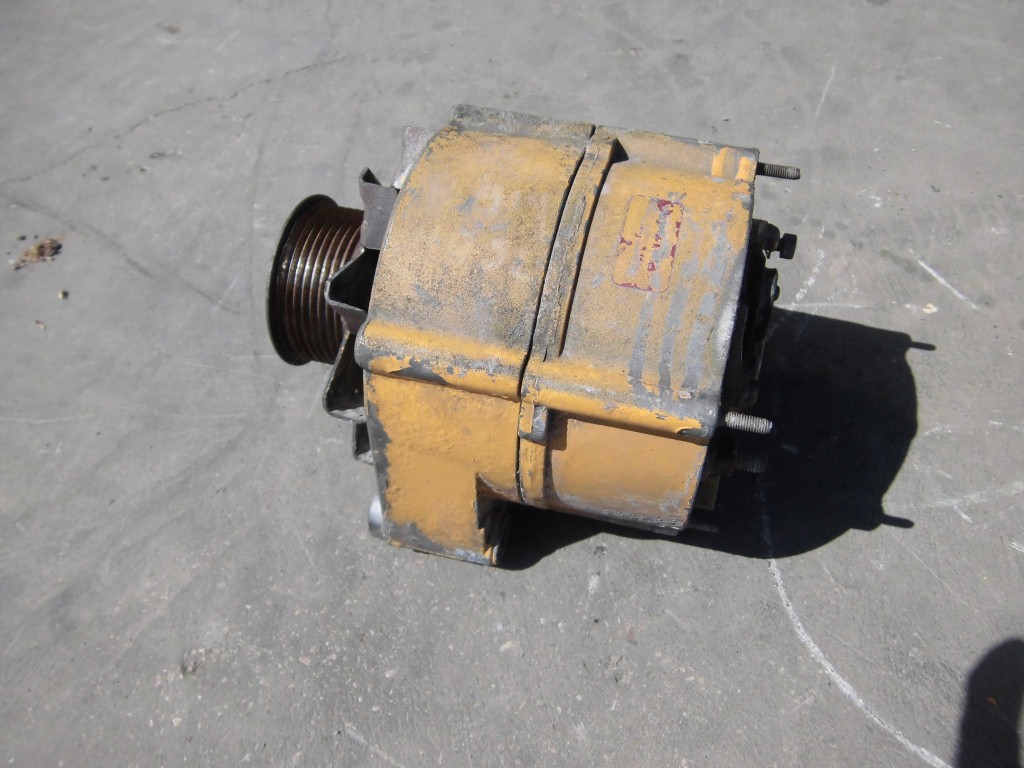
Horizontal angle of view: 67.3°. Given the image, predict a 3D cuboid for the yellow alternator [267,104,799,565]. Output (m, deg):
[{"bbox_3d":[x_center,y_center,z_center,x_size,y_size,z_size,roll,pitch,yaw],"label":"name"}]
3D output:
[{"bbox_3d":[0.004,-0.024,0.312,0.190,0.148,0.156,11,50,12],"label":"yellow alternator"}]

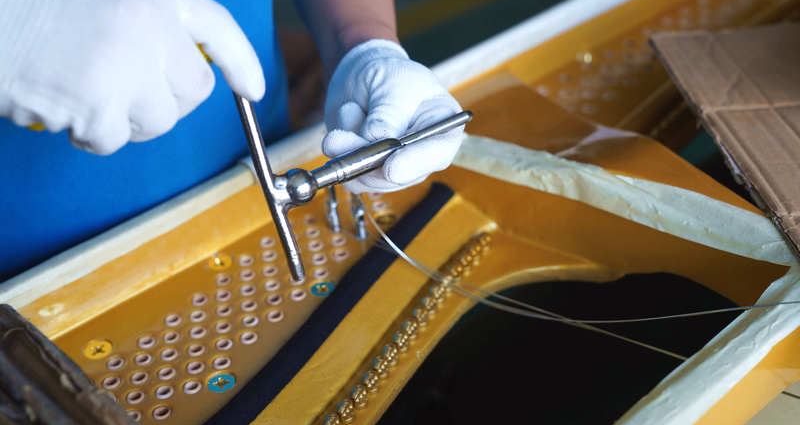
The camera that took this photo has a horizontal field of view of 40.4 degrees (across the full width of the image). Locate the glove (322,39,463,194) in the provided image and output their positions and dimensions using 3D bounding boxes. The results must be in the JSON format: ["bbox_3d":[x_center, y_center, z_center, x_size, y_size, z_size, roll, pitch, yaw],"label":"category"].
[{"bbox_3d":[-0.005,-0.068,0.780,0.102,0.090,0.118,-7,37,-10],"label":"glove"}]

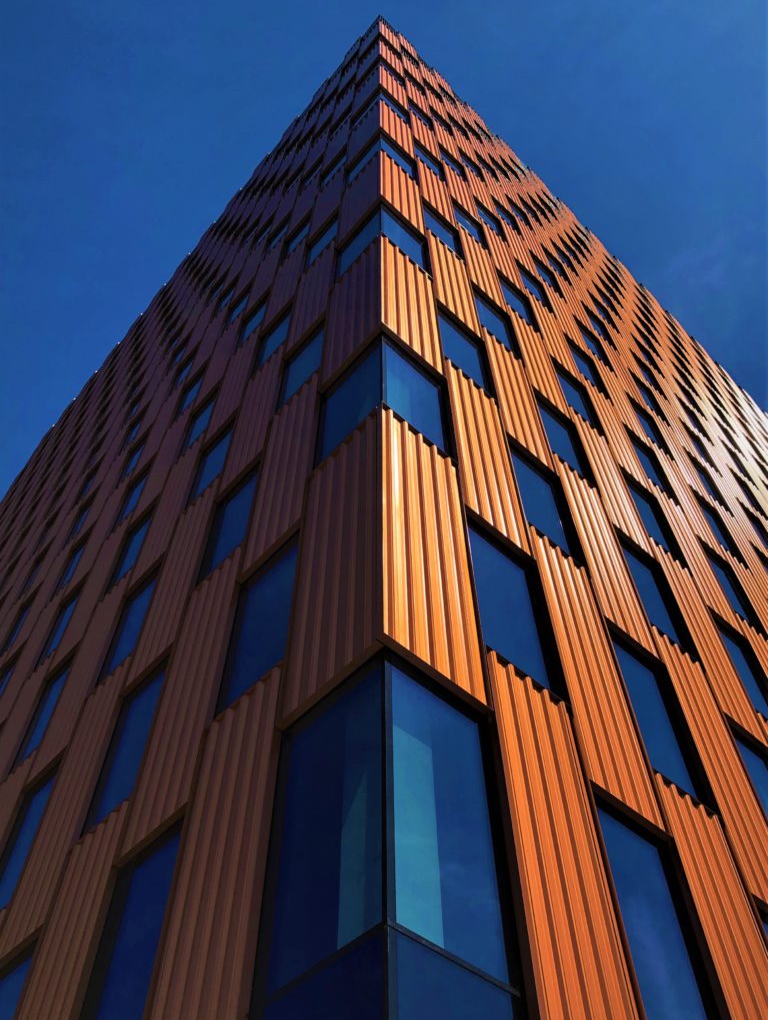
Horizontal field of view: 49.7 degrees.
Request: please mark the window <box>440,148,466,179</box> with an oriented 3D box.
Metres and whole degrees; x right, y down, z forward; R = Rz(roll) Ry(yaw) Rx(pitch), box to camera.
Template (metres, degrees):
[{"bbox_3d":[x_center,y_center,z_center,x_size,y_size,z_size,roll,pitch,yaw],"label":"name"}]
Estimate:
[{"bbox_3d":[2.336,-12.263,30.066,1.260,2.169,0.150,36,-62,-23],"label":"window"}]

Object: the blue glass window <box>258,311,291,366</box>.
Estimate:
[{"bbox_3d":[-2.399,-3.779,18.444,0.200,2.350,1.220,37,-62,-24],"label":"blue glass window"}]

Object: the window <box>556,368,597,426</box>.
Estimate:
[{"bbox_3d":[4.347,-2.624,19.032,1.220,2.350,0.200,35,-61,-23],"label":"window"}]

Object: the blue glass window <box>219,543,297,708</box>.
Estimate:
[{"bbox_3d":[-1.384,1.329,9.994,0.150,2.410,1.371,36,-62,-23],"label":"blue glass window"}]

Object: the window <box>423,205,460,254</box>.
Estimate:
[{"bbox_3d":[1.397,-6.908,20.564,1.220,2.350,0.200,35,-61,-23],"label":"window"}]

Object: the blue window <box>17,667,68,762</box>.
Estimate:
[{"bbox_3d":[-6.202,3.736,15.198,0.200,2.350,1.220,37,-62,-24],"label":"blue window"}]

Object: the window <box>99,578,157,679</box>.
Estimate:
[{"bbox_3d":[-4.362,2.057,14.729,0.150,2.410,1.371,36,-62,-23],"label":"window"}]

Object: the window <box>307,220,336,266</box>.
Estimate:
[{"bbox_3d":[-1.525,-6.649,20.712,0.200,2.350,1.220,37,-62,-24],"label":"window"}]

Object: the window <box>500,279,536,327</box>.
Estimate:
[{"bbox_3d":[3.521,-5.432,22.152,1.199,2.218,0.122,36,-62,-23],"label":"window"}]

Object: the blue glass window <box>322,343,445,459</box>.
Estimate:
[{"bbox_3d":[-0.035,-1.591,12.145,1.636,2.410,0.857,-3,-54,2],"label":"blue glass window"}]

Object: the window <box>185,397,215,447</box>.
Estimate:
[{"bbox_3d":[-4.448,-2.068,20.234,0.122,2.218,1.199,36,-62,-23],"label":"window"}]

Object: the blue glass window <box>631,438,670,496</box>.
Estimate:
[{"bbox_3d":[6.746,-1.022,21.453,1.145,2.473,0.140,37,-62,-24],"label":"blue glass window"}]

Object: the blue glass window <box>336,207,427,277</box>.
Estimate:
[{"bbox_3d":[-0.099,-5.619,18.034,2.186,2.473,1.202,-2,-54,1],"label":"blue glass window"}]

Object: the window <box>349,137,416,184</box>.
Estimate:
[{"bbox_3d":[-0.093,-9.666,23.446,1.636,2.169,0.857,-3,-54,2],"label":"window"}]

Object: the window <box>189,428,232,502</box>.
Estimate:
[{"bbox_3d":[-3.388,-0.854,16.885,0.150,2.410,1.371,36,-62,-23],"label":"window"}]

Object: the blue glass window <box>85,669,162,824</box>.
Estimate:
[{"bbox_3d":[-3.386,3.187,11.066,0.122,2.218,1.199,36,-62,-23],"label":"blue glass window"}]

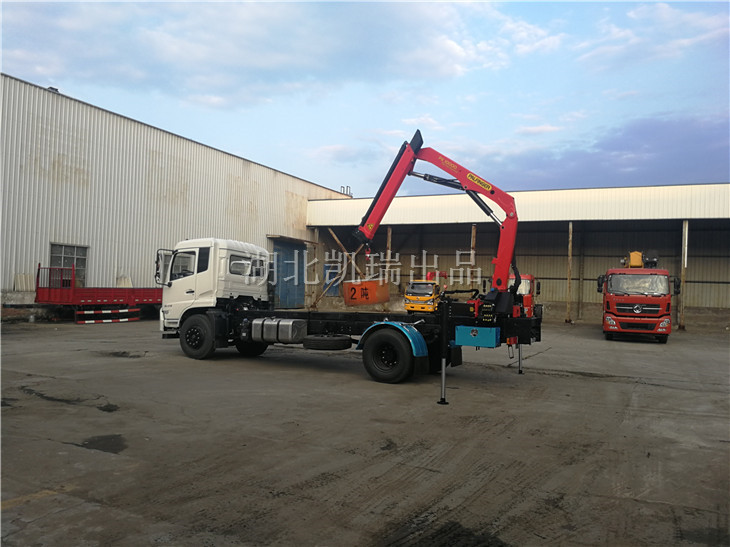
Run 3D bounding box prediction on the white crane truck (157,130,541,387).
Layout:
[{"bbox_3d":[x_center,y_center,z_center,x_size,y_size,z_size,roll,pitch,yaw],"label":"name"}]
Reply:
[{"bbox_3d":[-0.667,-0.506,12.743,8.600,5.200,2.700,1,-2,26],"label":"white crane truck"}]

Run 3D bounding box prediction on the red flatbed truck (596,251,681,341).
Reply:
[{"bbox_3d":[12.821,1.008,27.288,2.750,3.800,9.500,2,-1,23],"label":"red flatbed truck"}]

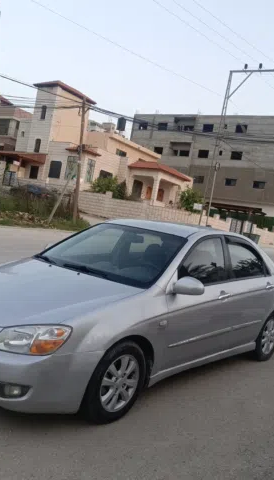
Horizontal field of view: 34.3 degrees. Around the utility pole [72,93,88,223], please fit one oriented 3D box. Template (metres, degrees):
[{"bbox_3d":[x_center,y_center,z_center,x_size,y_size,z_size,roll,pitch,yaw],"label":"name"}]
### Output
[{"bbox_3d":[-3.404,-4.748,26.500,0.300,7.590,0.300,4,-1,35],"label":"utility pole"}]

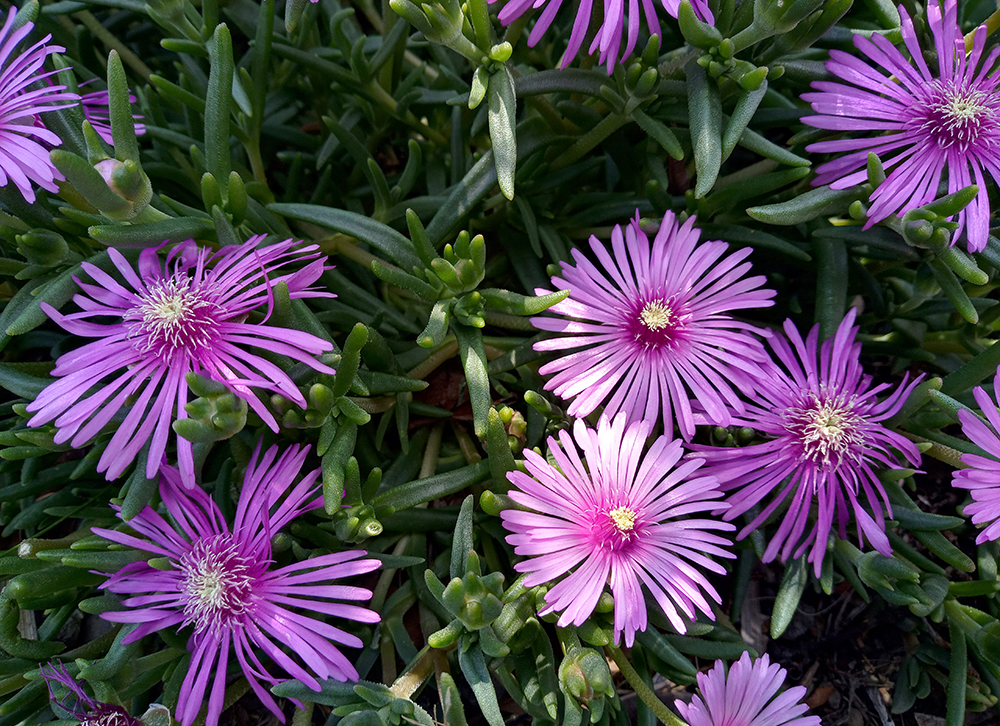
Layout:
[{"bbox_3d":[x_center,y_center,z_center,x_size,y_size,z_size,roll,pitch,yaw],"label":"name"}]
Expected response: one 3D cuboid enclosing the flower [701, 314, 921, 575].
[{"bbox_3d":[0.072,0.018,0.187,0.051,0.020,0.056,0,69,5],"label":"flower"}]

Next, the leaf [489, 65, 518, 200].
[{"bbox_3d":[0.001,-0.058,0.203,0.007,0.035,0.006,-4,21,0],"label":"leaf"}]

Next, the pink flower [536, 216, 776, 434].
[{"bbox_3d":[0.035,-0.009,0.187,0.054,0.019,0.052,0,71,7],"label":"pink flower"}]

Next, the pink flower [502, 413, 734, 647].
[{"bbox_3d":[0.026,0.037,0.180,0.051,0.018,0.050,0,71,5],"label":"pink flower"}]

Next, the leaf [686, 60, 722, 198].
[{"bbox_3d":[0.052,-0.060,0.208,0.008,0.036,0.006,-3,21,0],"label":"leaf"}]

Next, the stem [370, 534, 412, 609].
[{"bbox_3d":[-0.029,0.056,0.215,0.004,0.004,0.023,26,102,0],"label":"stem"}]

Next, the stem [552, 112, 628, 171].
[{"bbox_3d":[0.025,-0.062,0.226,0.027,0.004,0.004,-36,90,13],"label":"stem"}]

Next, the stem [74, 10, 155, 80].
[{"bbox_3d":[-0.119,-0.098,0.250,0.033,0.004,0.004,42,90,-11],"label":"stem"}]

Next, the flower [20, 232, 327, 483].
[{"bbox_3d":[-0.070,-0.001,0.178,0.062,0.021,0.054,0,65,-5],"label":"flower"}]

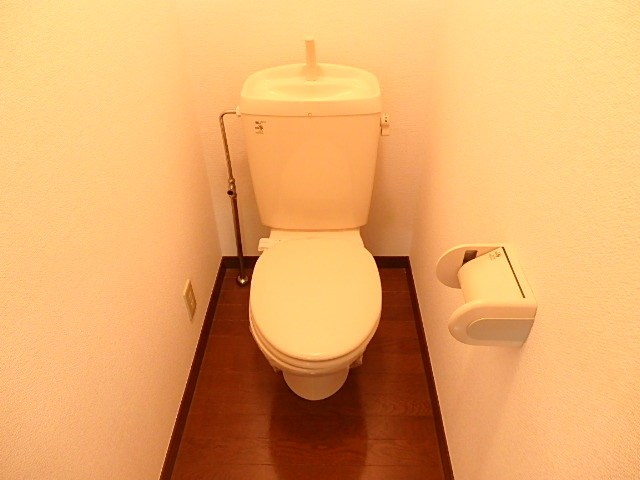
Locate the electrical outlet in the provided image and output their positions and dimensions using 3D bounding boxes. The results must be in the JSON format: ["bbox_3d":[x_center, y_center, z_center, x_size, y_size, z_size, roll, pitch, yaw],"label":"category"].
[{"bbox_3d":[-0.410,0.195,1.487,0.010,0.119,0.072,0,38,2],"label":"electrical outlet"}]

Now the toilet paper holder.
[{"bbox_3d":[0.275,0.090,0.806,0.127,0.101,0.158,0,38,2],"label":"toilet paper holder"}]

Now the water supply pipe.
[{"bbox_3d":[-0.292,-0.106,1.659,0.100,0.715,0.050,0,38,2],"label":"water supply pipe"}]

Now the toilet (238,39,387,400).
[{"bbox_3d":[-0.028,-0.003,1.345,0.438,0.935,0.781,0,38,2],"label":"toilet"}]

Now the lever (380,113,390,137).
[{"bbox_3d":[0.188,-0.335,1.335,0.028,0.060,0.045,0,38,2],"label":"lever"}]

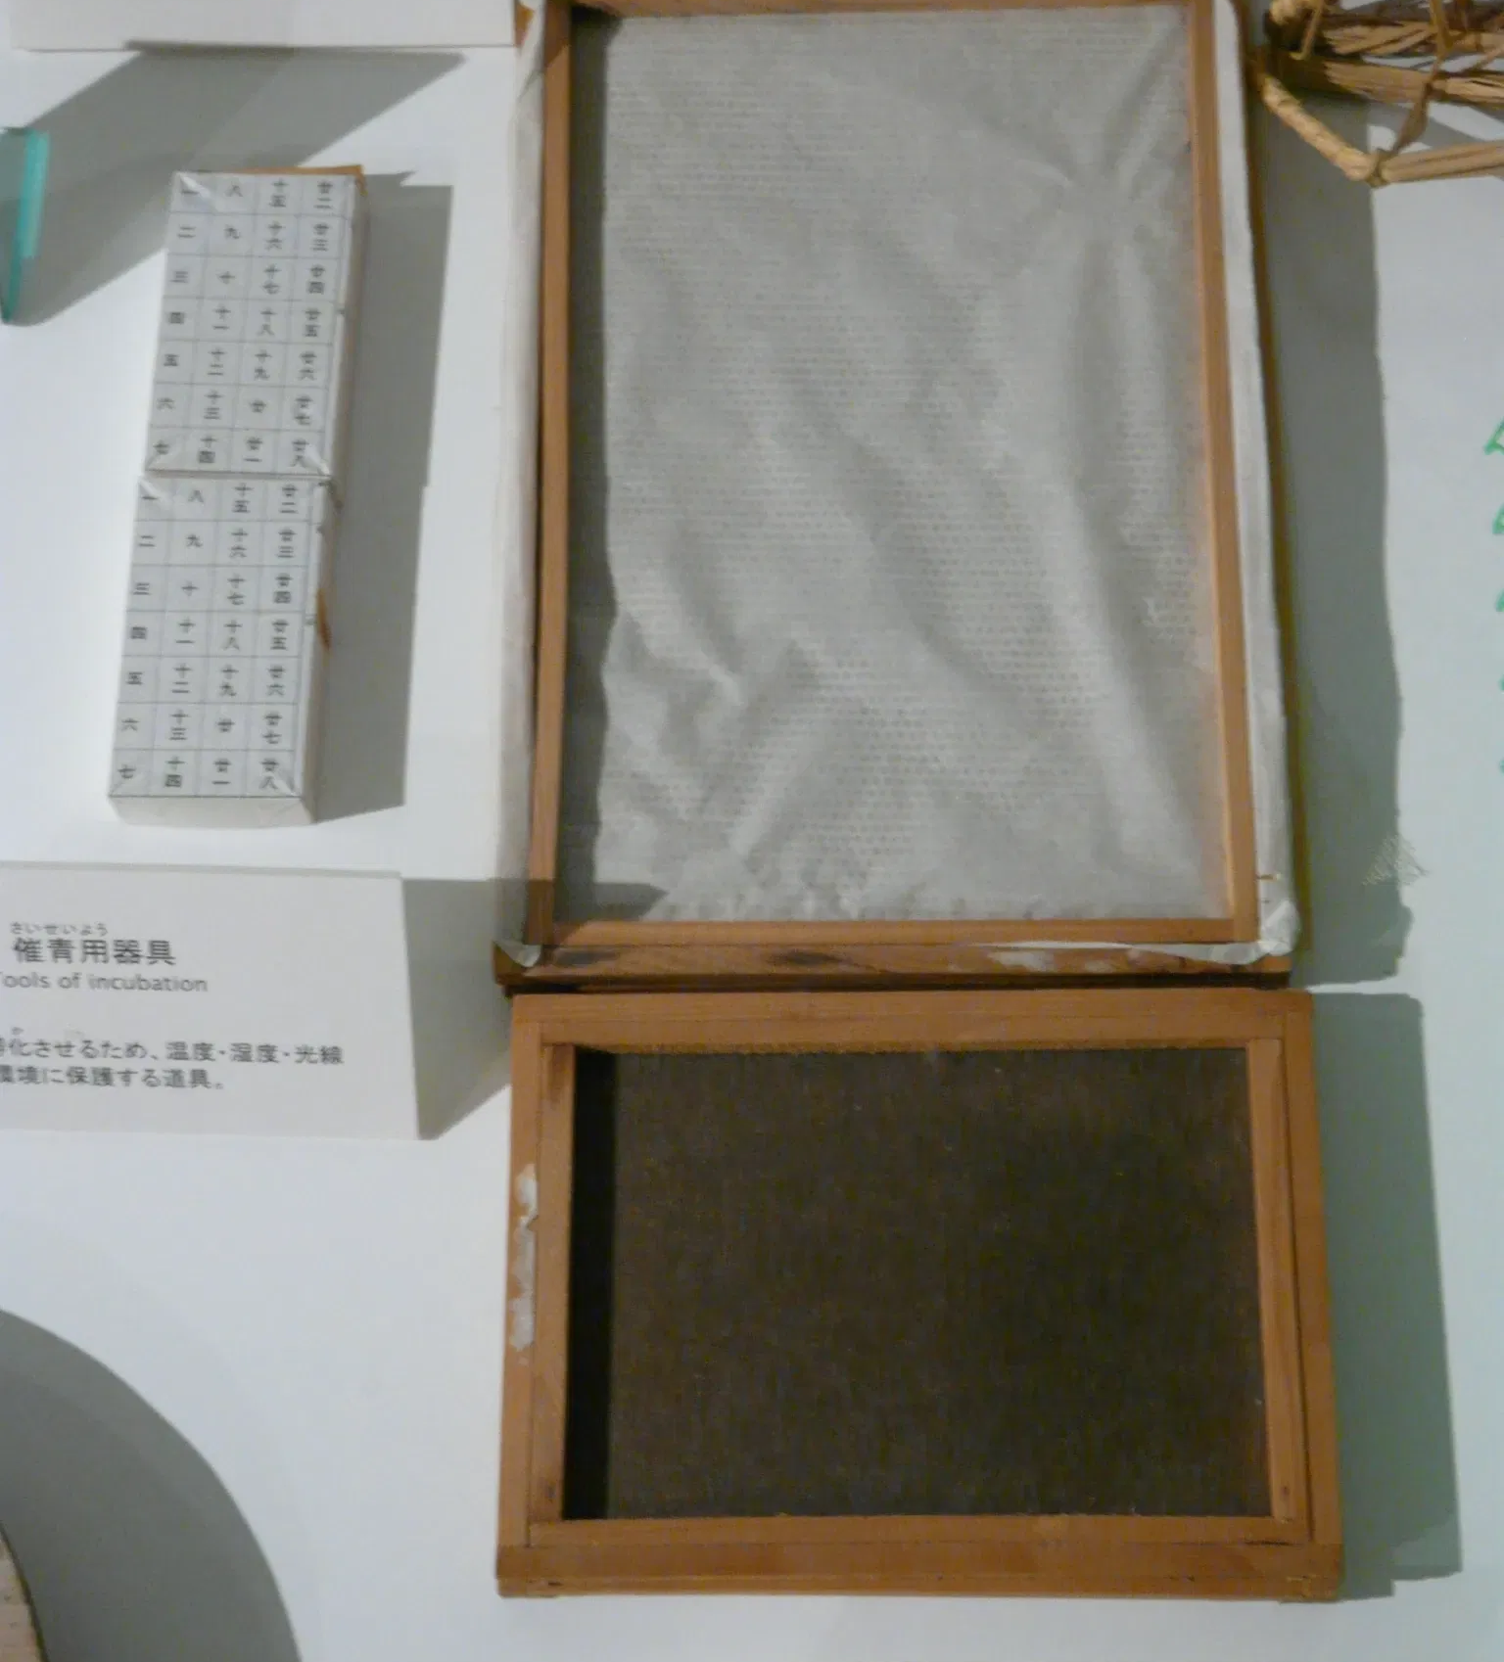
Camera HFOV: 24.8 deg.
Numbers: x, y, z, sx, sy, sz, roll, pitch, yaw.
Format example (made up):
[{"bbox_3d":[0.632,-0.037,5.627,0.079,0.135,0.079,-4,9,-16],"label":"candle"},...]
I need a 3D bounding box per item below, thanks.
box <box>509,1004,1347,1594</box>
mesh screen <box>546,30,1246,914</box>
[{"bbox_3d":[0.061,0.173,1.284,0.303,0.046,0.219,0,71,2],"label":"box"},{"bbox_3d":[0.053,-0.156,1.377,0.264,0.020,0.403,-1,71,1],"label":"mesh screen"}]

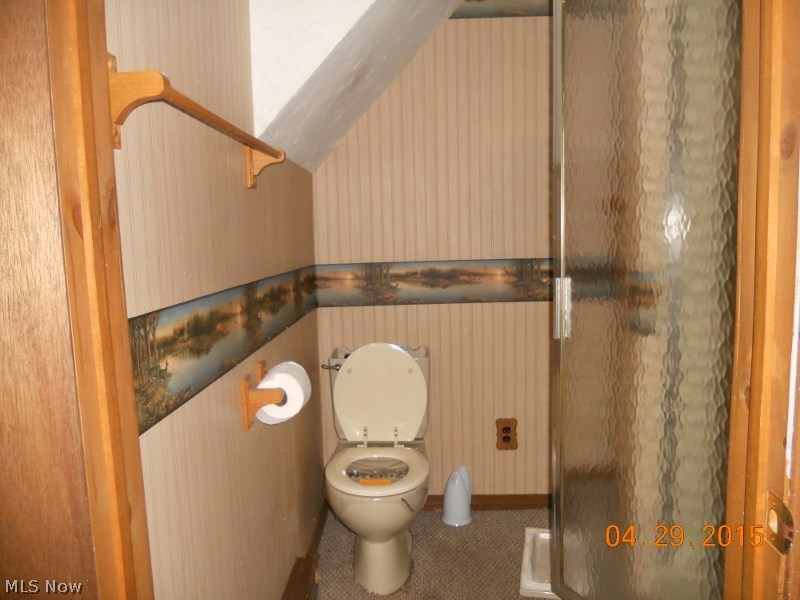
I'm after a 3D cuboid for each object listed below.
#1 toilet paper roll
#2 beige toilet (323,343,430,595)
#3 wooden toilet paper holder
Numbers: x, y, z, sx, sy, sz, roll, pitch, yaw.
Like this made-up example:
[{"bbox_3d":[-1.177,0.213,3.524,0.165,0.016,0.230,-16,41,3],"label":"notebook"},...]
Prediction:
[{"bbox_3d":[-0.303,0.244,1.650,0.123,0.123,0.112,-1,6,2],"label":"toilet paper roll"},{"bbox_3d":[-0.079,0.582,2.334,0.410,0.775,0.700,-1,6,2],"label":"beige toilet"},{"bbox_3d":[-0.335,0.250,1.640,0.100,0.132,0.205,-1,6,2],"label":"wooden toilet paper holder"}]

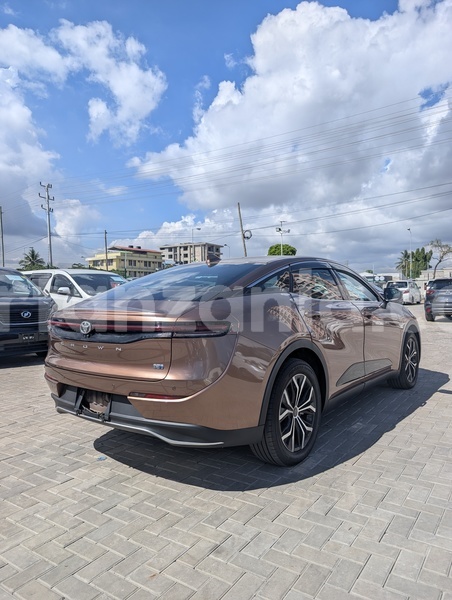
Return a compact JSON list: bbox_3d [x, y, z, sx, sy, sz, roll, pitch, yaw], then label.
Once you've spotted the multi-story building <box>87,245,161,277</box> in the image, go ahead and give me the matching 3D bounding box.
[{"bbox_3d":[-27.918,-7.833,115.431,12.000,13.000,17.500,0,2,32],"label":"multi-story building"}]

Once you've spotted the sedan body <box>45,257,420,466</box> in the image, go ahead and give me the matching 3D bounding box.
[{"bbox_3d":[0.652,0.366,4.525,1.840,1.540,4.930,-1,1,39],"label":"sedan body"}]

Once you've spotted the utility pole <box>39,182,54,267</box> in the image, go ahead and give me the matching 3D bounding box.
[{"bbox_3d":[-20.421,-6.659,48.500,0.400,13.940,1.900,-3,0,33],"label":"utility pole"}]

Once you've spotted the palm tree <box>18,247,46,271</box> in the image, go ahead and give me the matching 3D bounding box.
[{"bbox_3d":[-39.277,-5.478,84.867,5.000,10.200,5.000,-1,1,0],"label":"palm tree"}]

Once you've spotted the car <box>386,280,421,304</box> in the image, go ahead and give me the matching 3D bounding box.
[{"bbox_3d":[14.400,-0.630,33.600,1.740,1.750,4.600,-1,1,36],"label":"car"}]

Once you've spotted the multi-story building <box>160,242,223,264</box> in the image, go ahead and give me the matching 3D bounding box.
[{"bbox_3d":[-14.784,-13.552,182.130,24.000,20.600,15.500,0,2,27],"label":"multi-story building"}]

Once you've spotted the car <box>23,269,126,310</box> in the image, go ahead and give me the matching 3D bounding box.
[{"bbox_3d":[-3.830,0.120,10.900,4.880,1.900,1.850,-1,1,38],"label":"car"}]

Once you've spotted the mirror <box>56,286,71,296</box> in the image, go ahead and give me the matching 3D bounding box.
[{"bbox_3d":[-3.720,-0.200,9.550,0.170,0.210,0.260,-1,1,39],"label":"mirror"}]

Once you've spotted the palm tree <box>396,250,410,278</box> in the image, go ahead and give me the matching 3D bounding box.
[{"bbox_3d":[36.555,-5.740,84.888,3.800,8.600,3.800,-1,1,0],"label":"palm tree"}]

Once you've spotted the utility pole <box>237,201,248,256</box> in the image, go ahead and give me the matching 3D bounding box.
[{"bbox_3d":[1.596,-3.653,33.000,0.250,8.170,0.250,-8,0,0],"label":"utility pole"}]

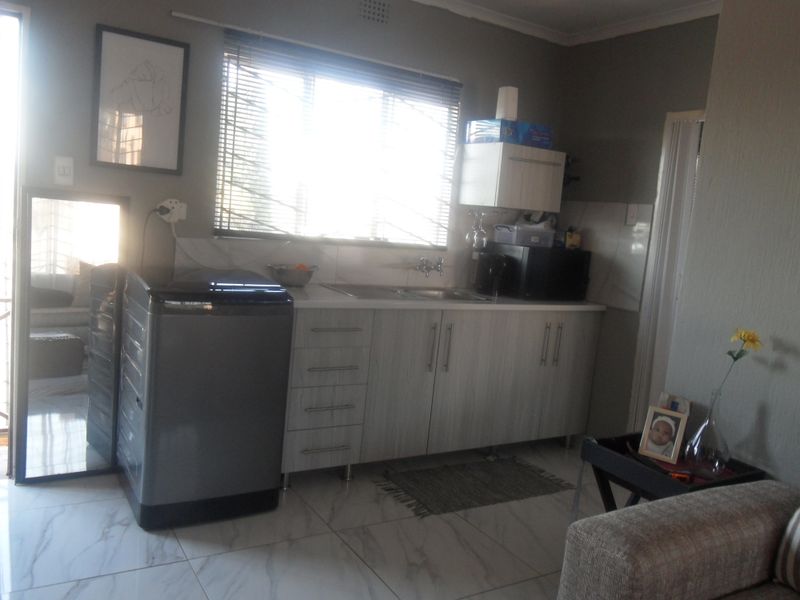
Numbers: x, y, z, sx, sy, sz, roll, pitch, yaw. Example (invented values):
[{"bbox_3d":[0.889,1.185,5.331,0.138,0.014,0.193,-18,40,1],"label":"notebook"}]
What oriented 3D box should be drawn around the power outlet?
[{"bbox_3d":[-1.076,-0.422,3.052,0.133,0.104,0.055,1,9,-32],"label":"power outlet"}]

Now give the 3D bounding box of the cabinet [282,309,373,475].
[{"bbox_3d":[-0.471,0.377,3.257,0.398,0.764,0.560,1,9,-32],"label":"cabinet"}]

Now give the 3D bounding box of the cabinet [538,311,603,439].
[{"bbox_3d":[0.875,0.400,4.088,0.392,0.767,0.560,1,9,-32],"label":"cabinet"}]

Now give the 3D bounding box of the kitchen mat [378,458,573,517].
[{"bbox_3d":[0.392,0.951,3.365,0.965,0.010,0.460,1,9,-32],"label":"kitchen mat"}]

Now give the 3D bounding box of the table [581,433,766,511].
[{"bbox_3d":[1.000,0.853,2.488,0.465,0.540,0.485,1,9,-32],"label":"table"}]

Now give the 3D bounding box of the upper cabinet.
[{"bbox_3d":[0.678,-0.727,3.900,0.500,0.355,0.347,1,9,-32],"label":"upper cabinet"}]

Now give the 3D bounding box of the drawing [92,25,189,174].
[{"bbox_3d":[-1.166,-0.891,2.928,0.394,0.601,0.025,1,9,-32],"label":"drawing"}]

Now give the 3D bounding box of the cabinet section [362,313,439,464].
[{"bbox_3d":[-0.137,0.358,3.262,0.376,0.721,0.570,1,8,-32],"label":"cabinet section"}]

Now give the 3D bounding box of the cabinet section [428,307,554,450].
[{"bbox_3d":[0.328,0.365,3.558,0.726,0.721,0.570,1,8,-32],"label":"cabinet section"}]

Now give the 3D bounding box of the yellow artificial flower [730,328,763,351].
[{"bbox_3d":[1.244,0.142,2.323,0.110,0.080,0.110,7,8,13],"label":"yellow artificial flower"}]

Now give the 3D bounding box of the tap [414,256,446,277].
[{"bbox_3d":[0.190,-0.193,3.834,0.185,0.120,0.120,1,9,-32],"label":"tap"}]

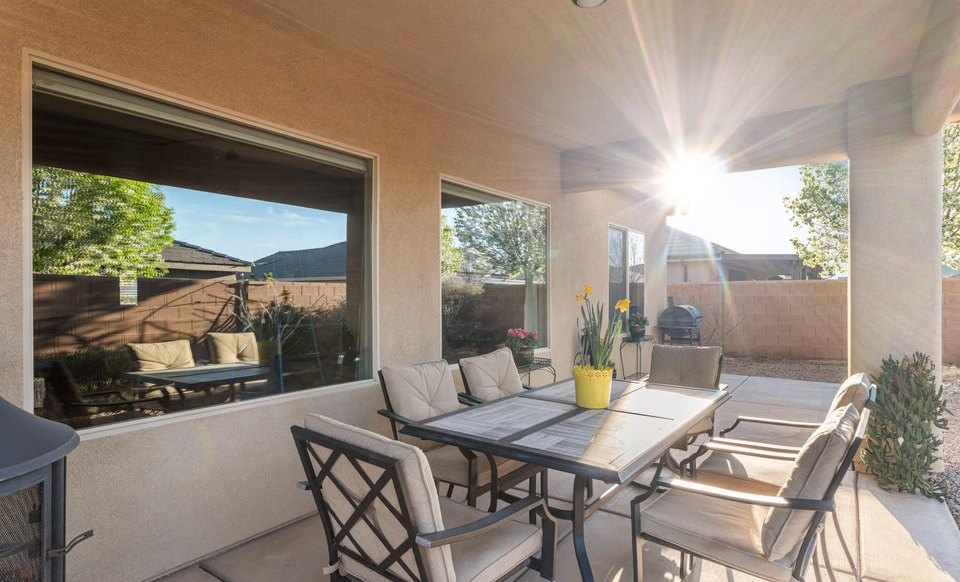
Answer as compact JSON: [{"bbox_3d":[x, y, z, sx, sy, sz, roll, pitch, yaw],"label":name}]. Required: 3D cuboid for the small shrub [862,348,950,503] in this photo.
[{"bbox_3d":[2.792,0.857,3.332,0.420,0.880,0.420,0,0,36],"label":"small shrub"}]

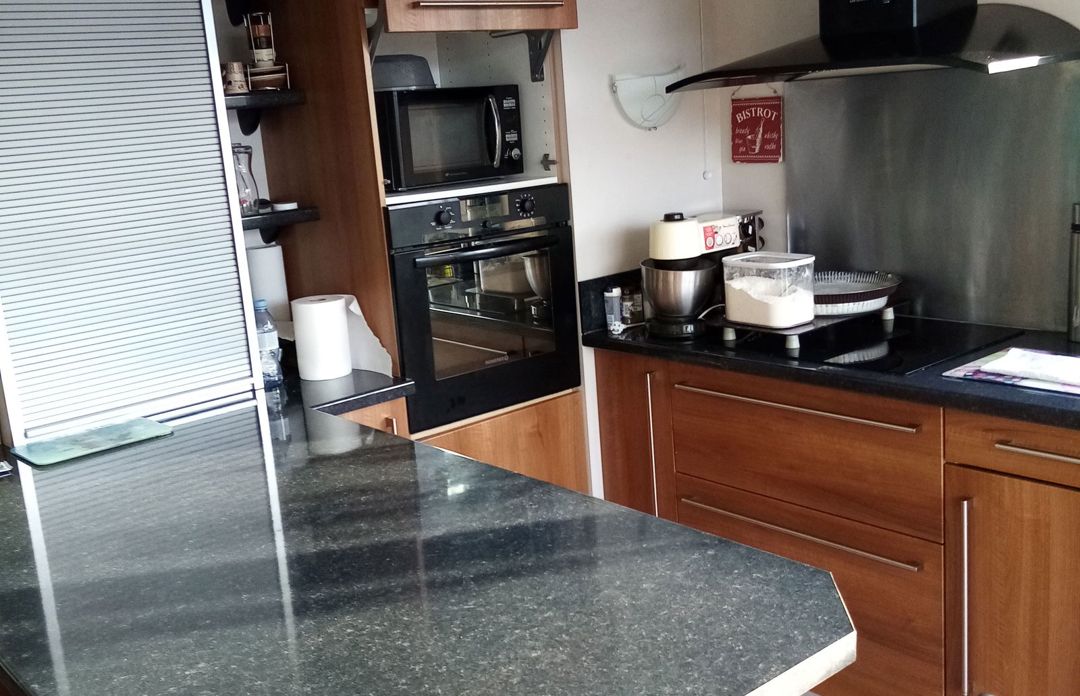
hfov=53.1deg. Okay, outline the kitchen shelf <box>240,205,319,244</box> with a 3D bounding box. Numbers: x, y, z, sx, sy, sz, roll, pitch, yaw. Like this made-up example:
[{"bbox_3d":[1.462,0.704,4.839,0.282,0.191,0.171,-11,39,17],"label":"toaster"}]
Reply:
[{"bbox_3d":[-0.821,-0.324,3.015,0.320,0.105,0.290,-14,15,-38],"label":"kitchen shelf"}]

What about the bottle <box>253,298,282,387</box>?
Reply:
[{"bbox_3d":[-0.746,-0.017,2.946,0.075,0.235,0.075,-14,15,-38],"label":"bottle"}]

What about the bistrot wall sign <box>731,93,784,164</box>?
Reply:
[{"bbox_3d":[0.678,-0.682,3.393,0.010,0.203,0.195,-14,15,-38],"label":"bistrot wall sign"}]

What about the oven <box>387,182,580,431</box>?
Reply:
[{"bbox_3d":[-0.318,-0.148,3.181,0.596,0.598,0.550,-14,15,-38],"label":"oven"}]

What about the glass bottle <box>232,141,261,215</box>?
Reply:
[{"bbox_3d":[-0.818,-0.460,2.940,0.090,0.197,0.090,-14,15,-38],"label":"glass bottle"}]

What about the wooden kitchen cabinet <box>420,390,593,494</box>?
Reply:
[{"bbox_3d":[-0.287,0.474,3.343,0.600,0.680,0.590,-14,15,-38],"label":"wooden kitchen cabinet"}]

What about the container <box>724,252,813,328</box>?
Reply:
[{"bbox_3d":[0.624,-0.158,2.955,0.168,0.173,0.225,-13,15,-36],"label":"container"}]

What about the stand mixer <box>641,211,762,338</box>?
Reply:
[{"bbox_3d":[0.456,-0.232,3.175,0.385,0.342,0.225,-14,15,-38],"label":"stand mixer"}]

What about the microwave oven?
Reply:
[{"bbox_3d":[-0.350,-0.595,3.051,0.360,0.255,0.475,6,16,41],"label":"microwave oven"}]

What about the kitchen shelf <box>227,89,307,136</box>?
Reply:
[{"bbox_3d":[-0.845,-0.629,2.950,0.320,0.103,0.290,-14,15,-38],"label":"kitchen shelf"}]

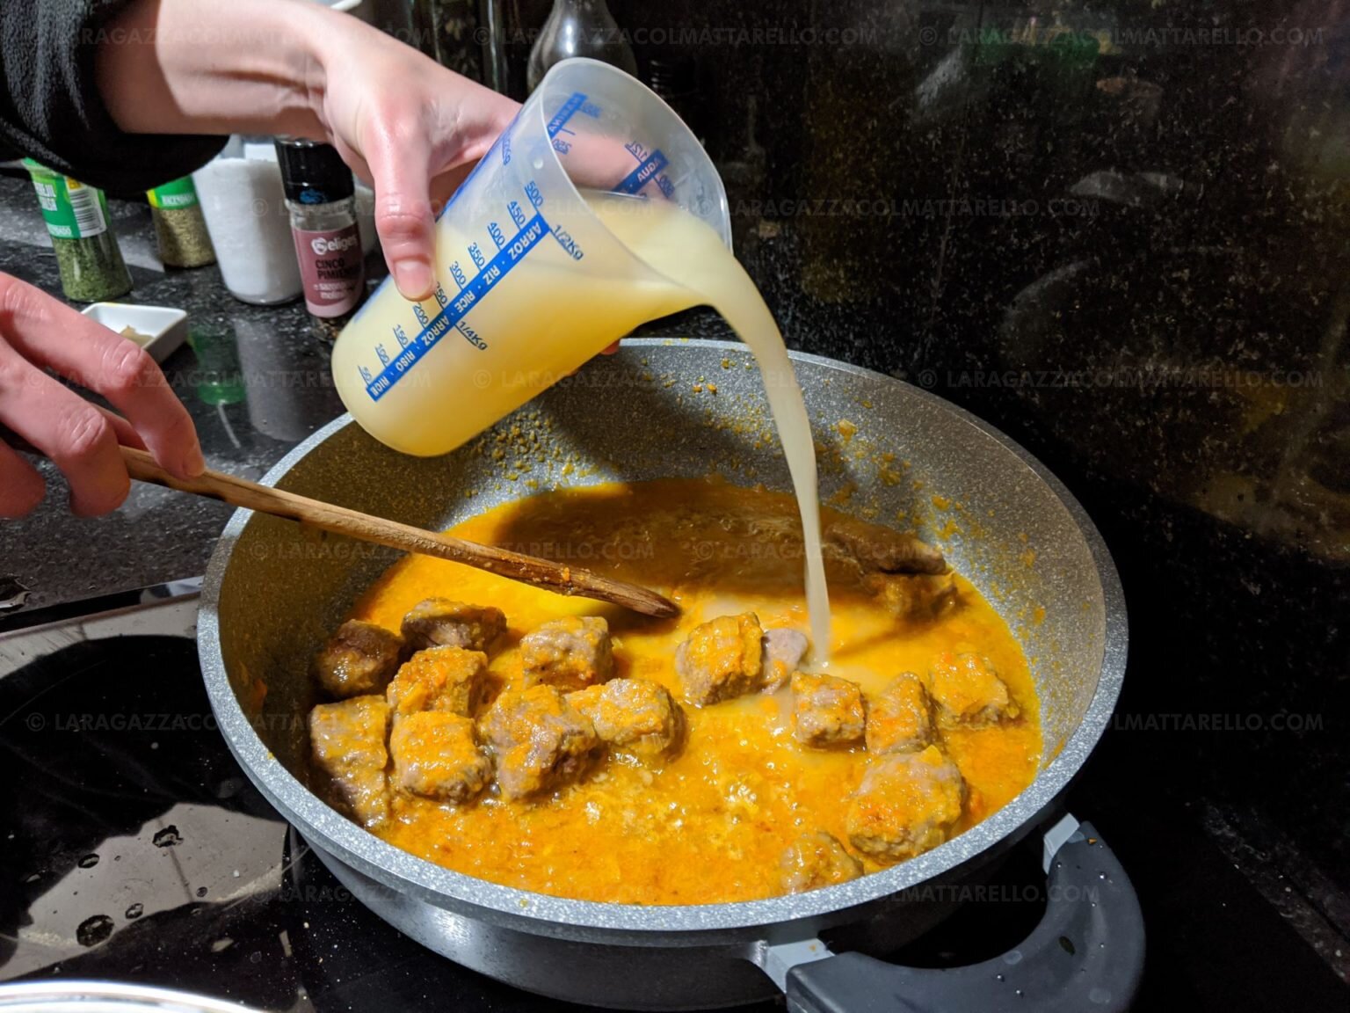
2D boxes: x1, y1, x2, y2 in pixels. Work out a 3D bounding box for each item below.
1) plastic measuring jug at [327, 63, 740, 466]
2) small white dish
[{"bbox_3d":[-0.059,-0.077,0.393,0.154,0.091,0.083,-30,2,39],"label":"plastic measuring jug"},{"bbox_3d":[-0.350,-0.101,0.658,0.067,0.022,0.067,5,36,6],"label":"small white dish"}]

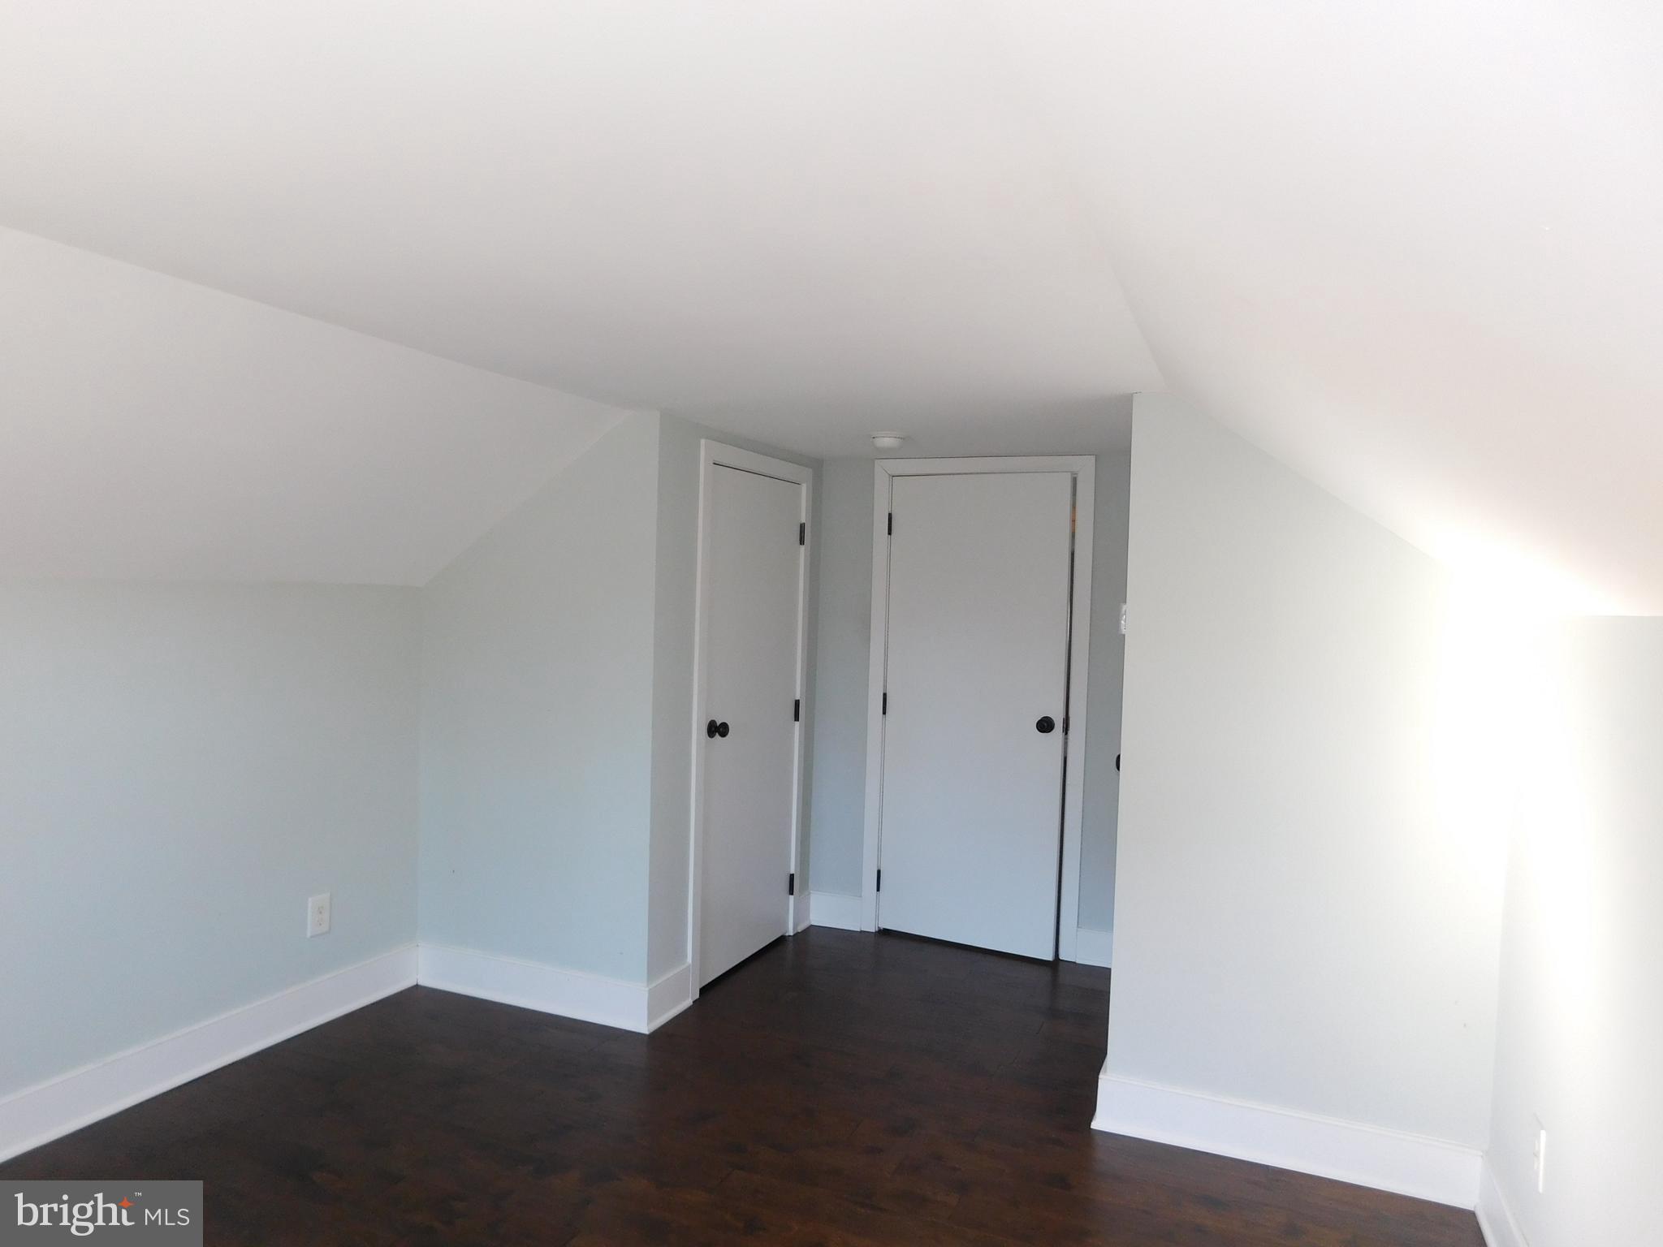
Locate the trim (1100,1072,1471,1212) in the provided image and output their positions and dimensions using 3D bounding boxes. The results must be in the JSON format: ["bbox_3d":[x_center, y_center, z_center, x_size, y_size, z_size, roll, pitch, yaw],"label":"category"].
[{"bbox_3d":[1.124,1.309,2.818,0.905,0.142,0.025,2,2,23],"label":"trim"}]

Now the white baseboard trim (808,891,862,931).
[{"bbox_3d":[0.024,1.216,4.677,0.221,0.143,0.025,2,2,23],"label":"white baseboard trim"}]

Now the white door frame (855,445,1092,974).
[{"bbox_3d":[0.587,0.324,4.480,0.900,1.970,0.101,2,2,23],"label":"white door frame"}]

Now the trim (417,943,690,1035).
[{"bbox_3d":[-0.964,1.218,3.842,0.958,0.144,0.292,2,2,23],"label":"trim"}]

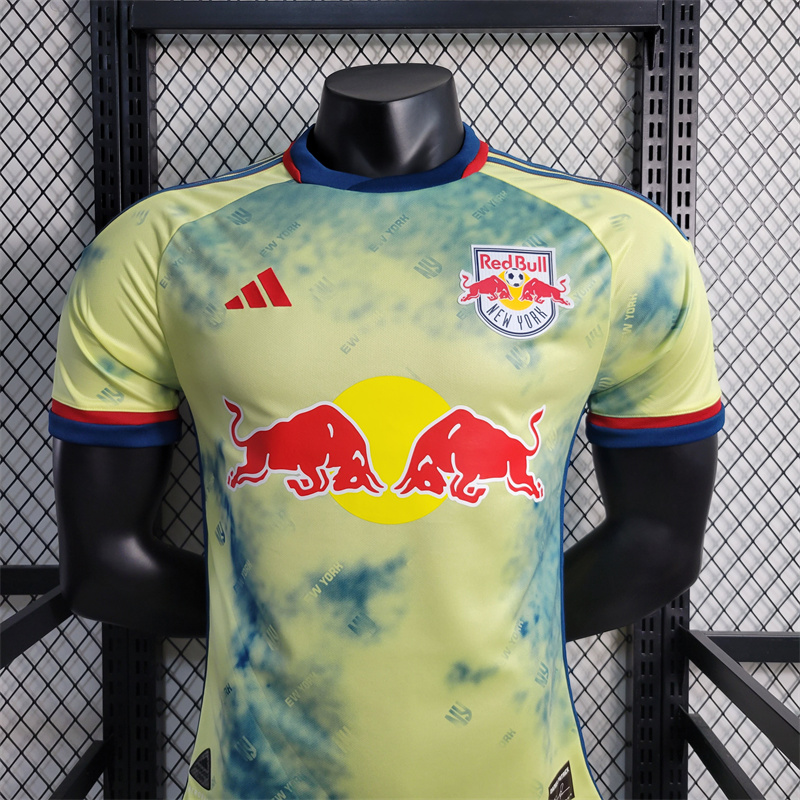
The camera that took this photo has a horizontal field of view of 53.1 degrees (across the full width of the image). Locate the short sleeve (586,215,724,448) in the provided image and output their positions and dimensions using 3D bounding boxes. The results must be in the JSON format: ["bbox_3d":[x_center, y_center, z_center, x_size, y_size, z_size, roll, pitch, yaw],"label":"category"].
[{"bbox_3d":[0.217,-0.058,0.680,0.116,0.204,0.140,0,3,3],"label":"short sleeve"}]

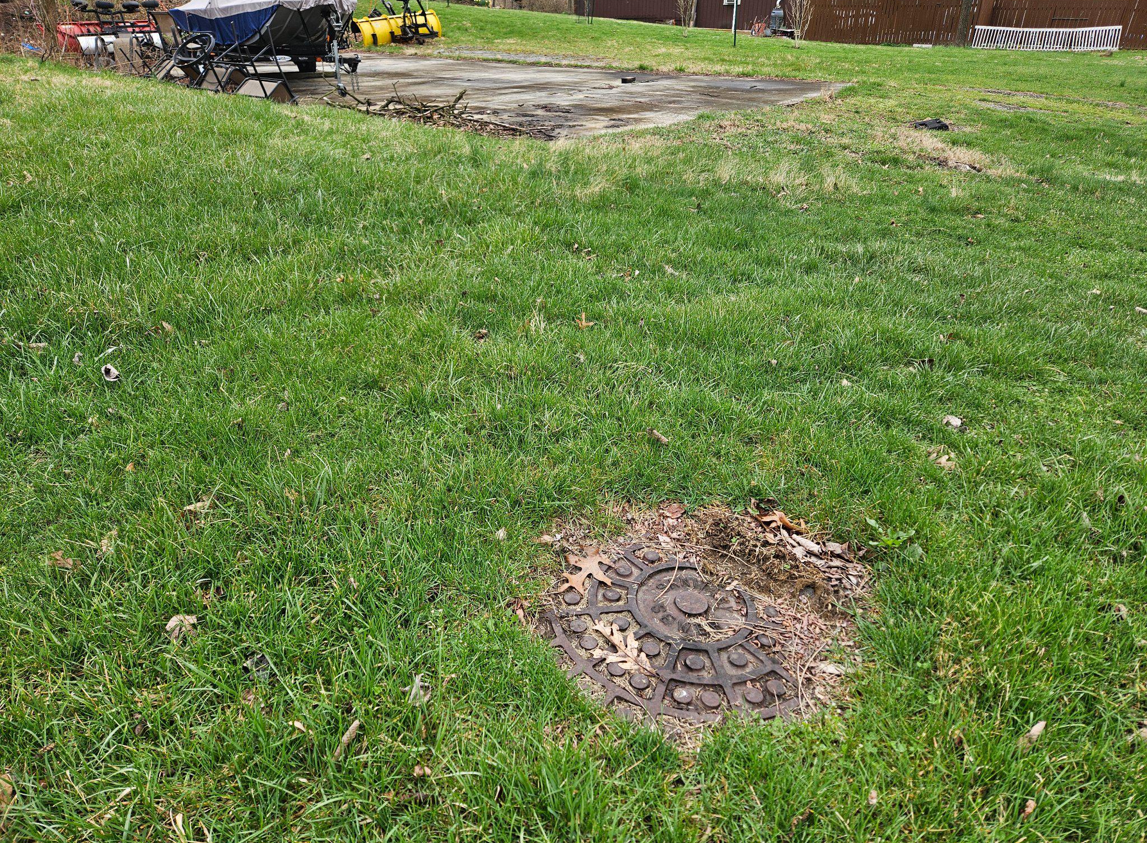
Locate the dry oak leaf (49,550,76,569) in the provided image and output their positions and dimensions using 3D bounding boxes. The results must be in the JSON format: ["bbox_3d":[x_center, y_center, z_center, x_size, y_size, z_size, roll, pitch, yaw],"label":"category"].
[{"bbox_3d":[-0.973,0.263,1.451,0.050,0.023,0.050,1,28,0],"label":"dry oak leaf"}]

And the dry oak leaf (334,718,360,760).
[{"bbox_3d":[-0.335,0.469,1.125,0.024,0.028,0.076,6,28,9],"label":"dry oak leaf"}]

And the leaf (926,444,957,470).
[{"bbox_3d":[0.926,0.091,1.916,0.077,0.030,0.090,1,28,0],"label":"leaf"}]

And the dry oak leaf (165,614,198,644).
[{"bbox_3d":[-0.671,0.355,1.306,0.052,0.036,0.056,-11,30,-22],"label":"dry oak leaf"}]

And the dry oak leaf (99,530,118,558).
[{"bbox_3d":[-0.913,0.240,1.496,0.036,0.030,0.074,-4,28,-9],"label":"dry oak leaf"}]

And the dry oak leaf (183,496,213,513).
[{"bbox_3d":[-0.797,0.177,1.621,0.062,0.025,0.042,-15,32,-28],"label":"dry oak leaf"}]

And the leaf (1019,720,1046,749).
[{"bbox_3d":[0.709,0.485,1.179,0.062,0.031,0.034,-21,35,-35],"label":"leaf"}]

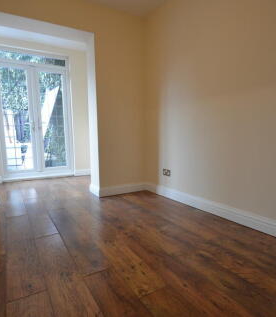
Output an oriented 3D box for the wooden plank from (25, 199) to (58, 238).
[{"bbox_3d":[-1.124,0.615,2.212,0.190,0.018,1.284,-5,8,-33],"label":"wooden plank"}]

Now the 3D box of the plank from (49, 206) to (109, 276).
[{"bbox_3d":[-0.605,0.660,1.761,0.180,0.018,1.259,-5,8,-33],"label":"plank"}]

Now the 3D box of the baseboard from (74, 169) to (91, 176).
[{"bbox_3d":[-1.194,0.306,4.258,0.330,0.115,0.020,-5,8,-28],"label":"baseboard"}]

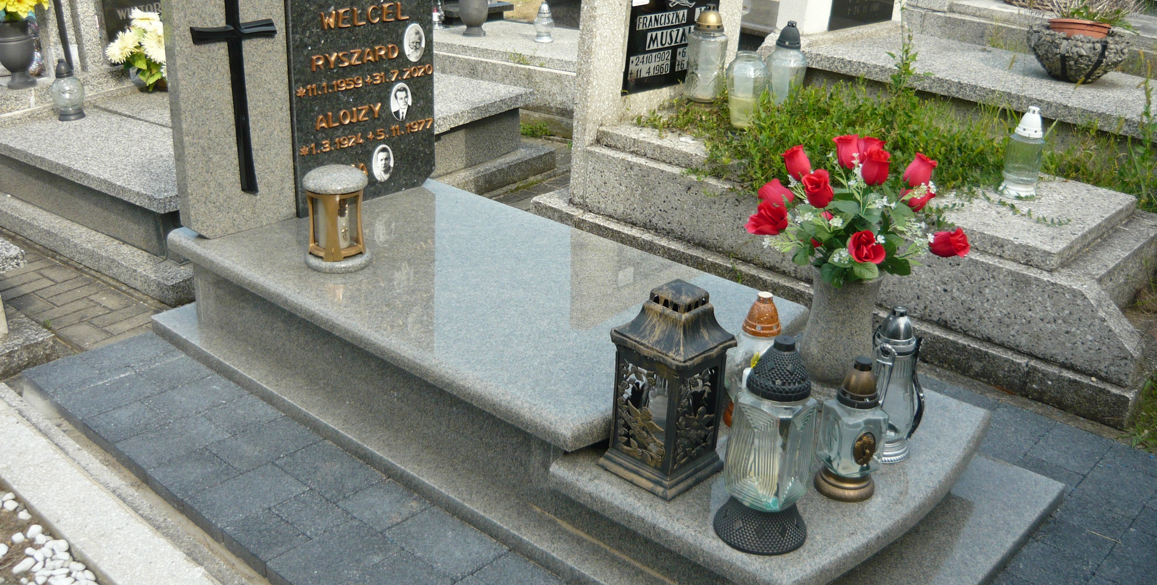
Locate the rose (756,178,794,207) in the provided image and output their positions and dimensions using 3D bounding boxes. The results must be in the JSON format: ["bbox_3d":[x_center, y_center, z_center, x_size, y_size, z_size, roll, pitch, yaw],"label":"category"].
[{"bbox_3d":[0.463,-0.232,2.586,0.077,0.071,0.071,38,23,33],"label":"rose"}]

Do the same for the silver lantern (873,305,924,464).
[{"bbox_3d":[0.684,0.192,2.353,0.119,0.340,0.110,10,24,17],"label":"silver lantern"}]

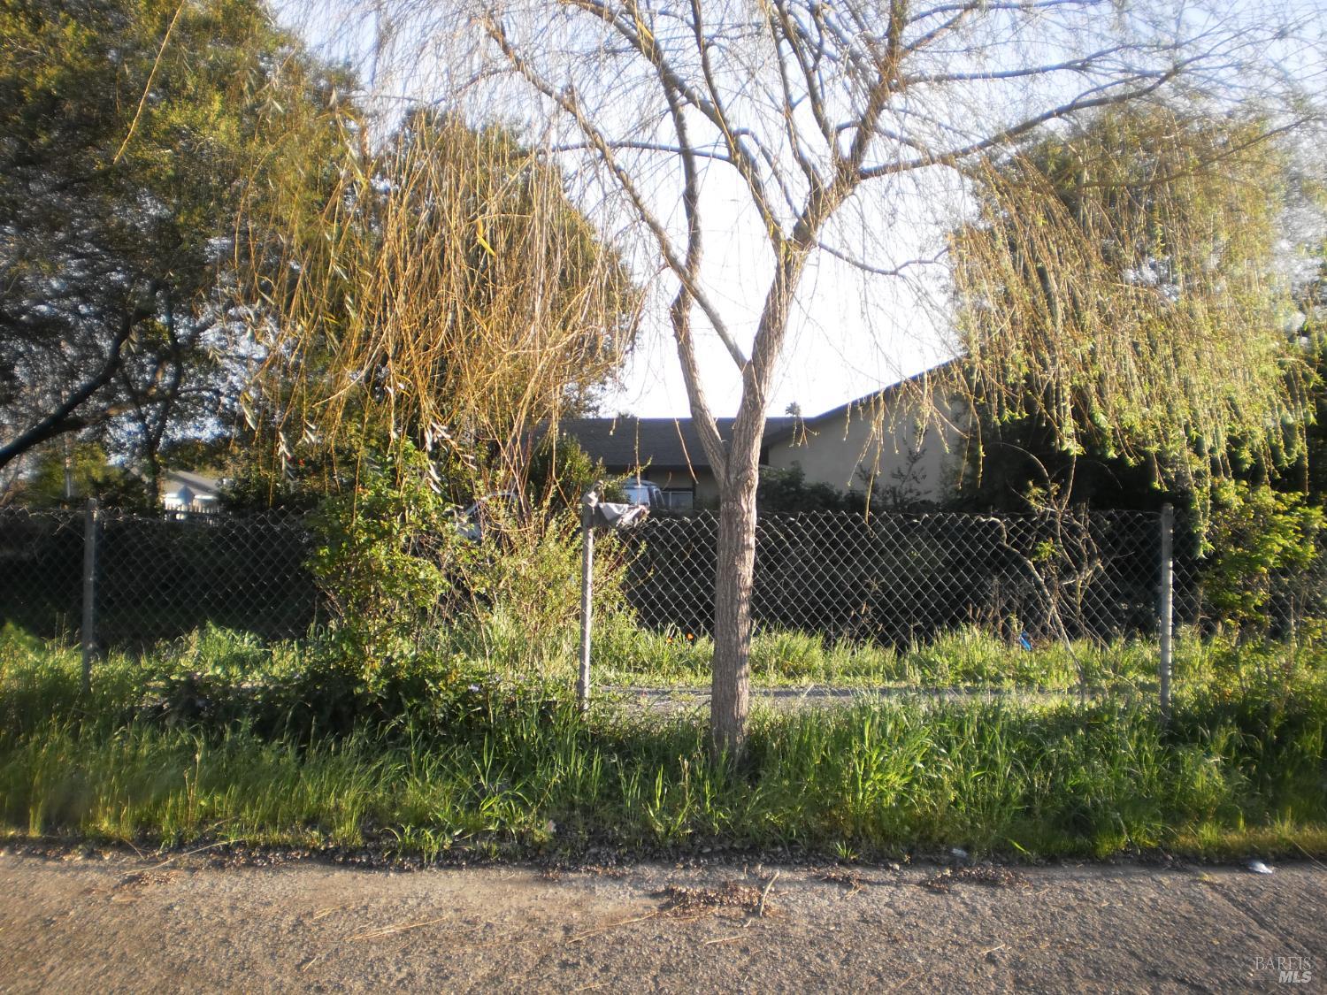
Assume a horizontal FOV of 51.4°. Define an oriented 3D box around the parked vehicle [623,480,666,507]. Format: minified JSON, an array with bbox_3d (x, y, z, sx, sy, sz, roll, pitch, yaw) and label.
[{"bbox_3d":[-0.620,0.460,33.000,1.880,1.820,4.750,1,-1,12],"label":"parked vehicle"}]

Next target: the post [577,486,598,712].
[{"bbox_3d":[-0.422,0.588,7.600,0.065,1.280,0.065,1,-1,11],"label":"post"}]

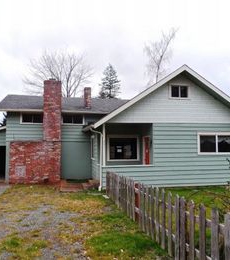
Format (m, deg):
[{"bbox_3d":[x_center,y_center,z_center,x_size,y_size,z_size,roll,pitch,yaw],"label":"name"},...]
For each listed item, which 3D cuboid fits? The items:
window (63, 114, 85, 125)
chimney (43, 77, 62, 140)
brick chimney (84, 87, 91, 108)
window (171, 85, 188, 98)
[{"bbox_3d":[-2.430,-0.616,14.081,1.267,0.633,0.120,1,-3,-13],"label":"window"},{"bbox_3d":[-3.515,-1.102,13.597,0.946,3.431,0.700,1,-3,-13],"label":"chimney"},{"bbox_3d":[-1.671,-1.910,14.618,0.384,1.302,0.400,1,-3,-13],"label":"brick chimney"},{"bbox_3d":[3.049,-1.832,11.443,0.952,0.690,0.120,1,-3,-13],"label":"window"}]

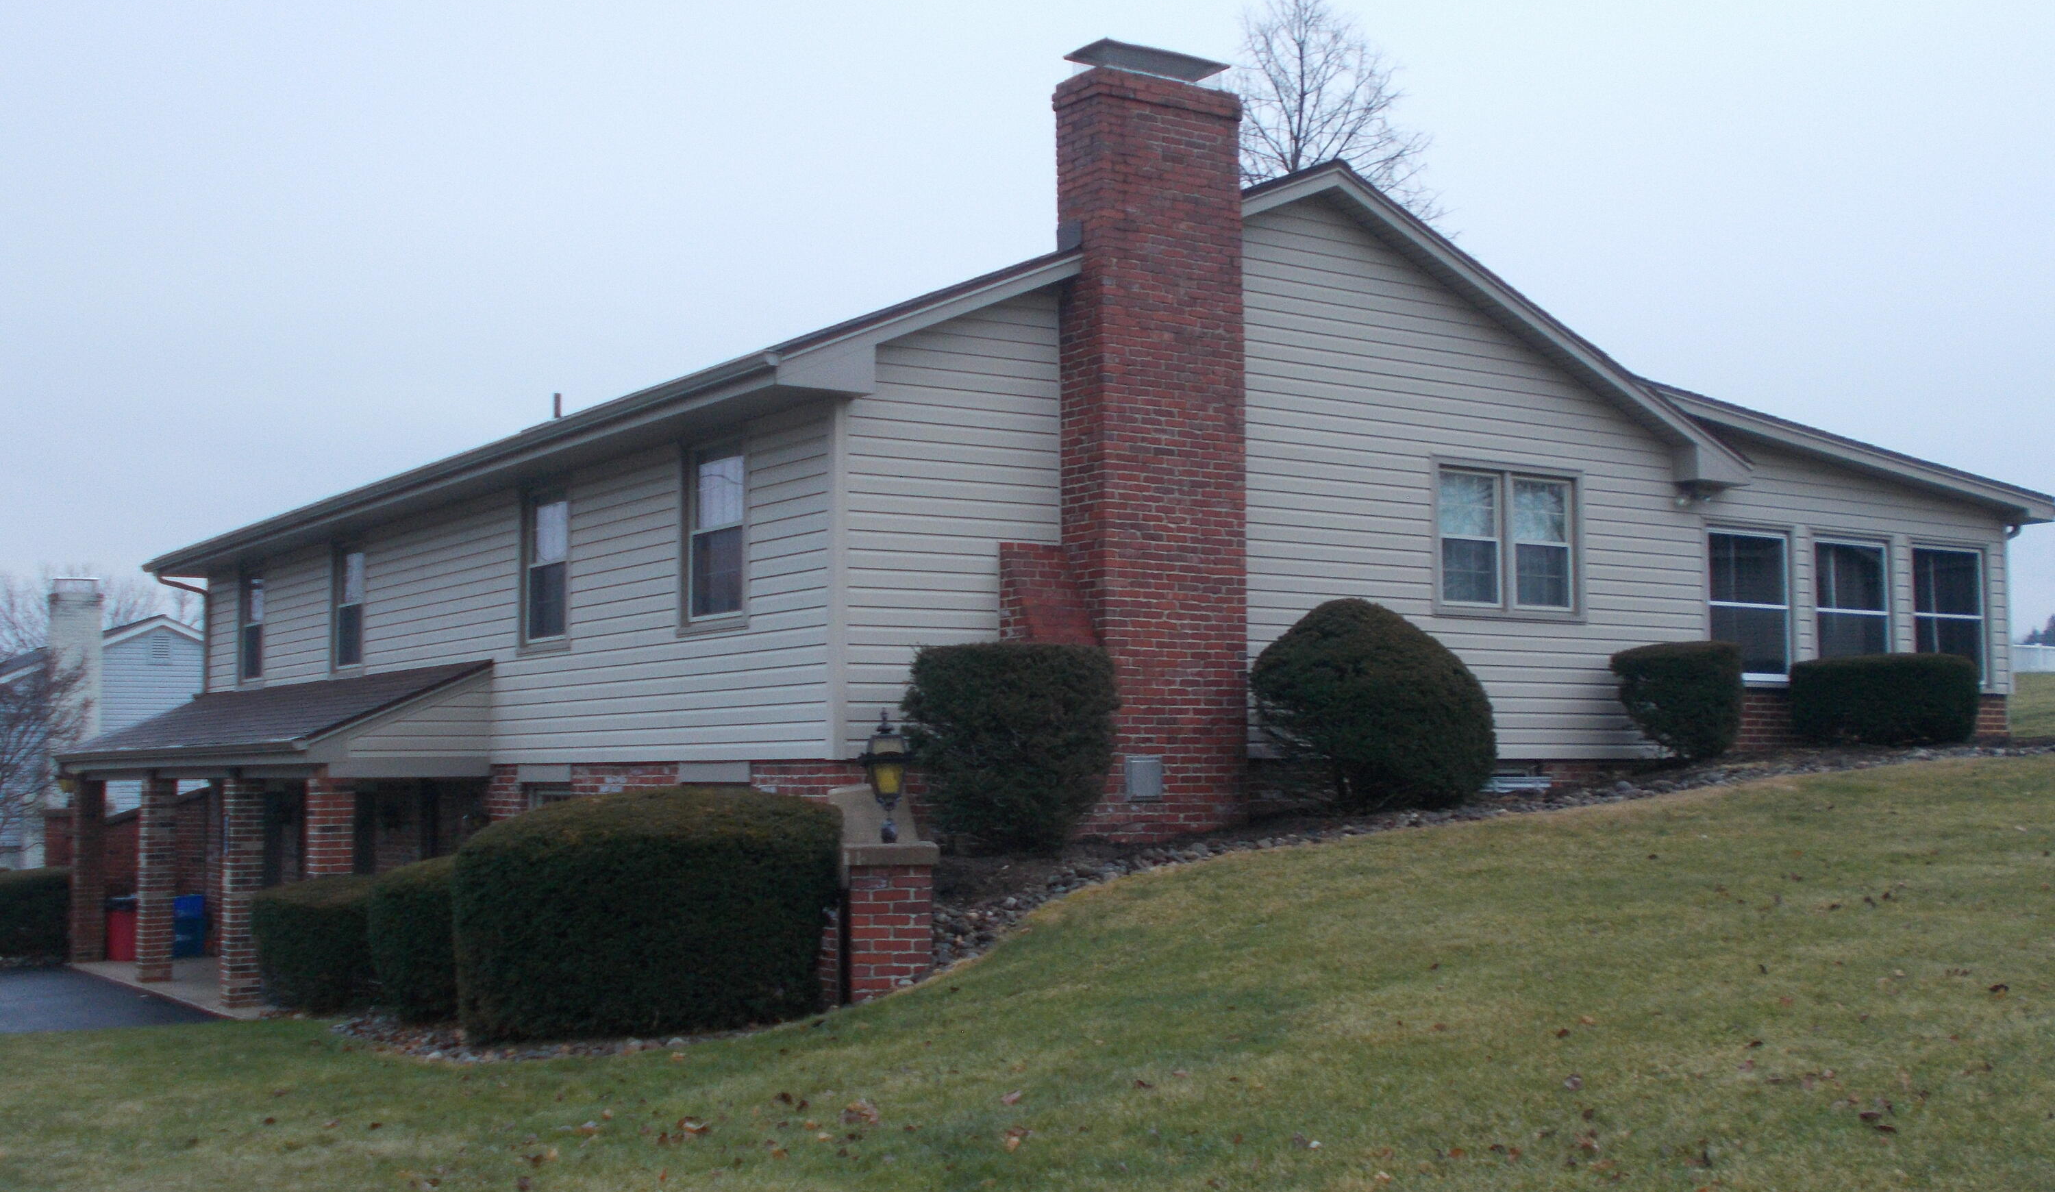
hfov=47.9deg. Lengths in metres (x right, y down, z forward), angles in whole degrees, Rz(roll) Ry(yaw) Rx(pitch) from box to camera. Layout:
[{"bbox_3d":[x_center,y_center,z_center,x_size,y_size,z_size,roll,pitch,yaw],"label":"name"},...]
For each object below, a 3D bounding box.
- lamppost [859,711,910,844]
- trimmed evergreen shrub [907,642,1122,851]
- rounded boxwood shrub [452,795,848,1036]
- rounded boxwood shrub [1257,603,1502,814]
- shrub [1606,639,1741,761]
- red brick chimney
[{"bbox_3d":[-0.770,0.983,12.550,0.265,0.720,0.265,0,-5,-3],"label":"lamppost"},{"bbox_3d":[-0.116,0.974,14.793,1.246,1.332,1.246,0,-5,0],"label":"trimmed evergreen shrub"},{"bbox_3d":[-2.310,1.900,13.972,2.027,1.479,2.189,3,-5,-34],"label":"rounded boxwood shrub"},{"bbox_3d":[2.474,0.778,16.604,1.614,1.512,1.614,0,-5,0],"label":"rounded boxwood shrub"},{"bbox_3d":[5.310,0.854,18.920,0.962,0.979,0.934,3,-5,-34],"label":"shrub"},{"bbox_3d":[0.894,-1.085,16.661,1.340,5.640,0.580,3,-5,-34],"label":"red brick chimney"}]

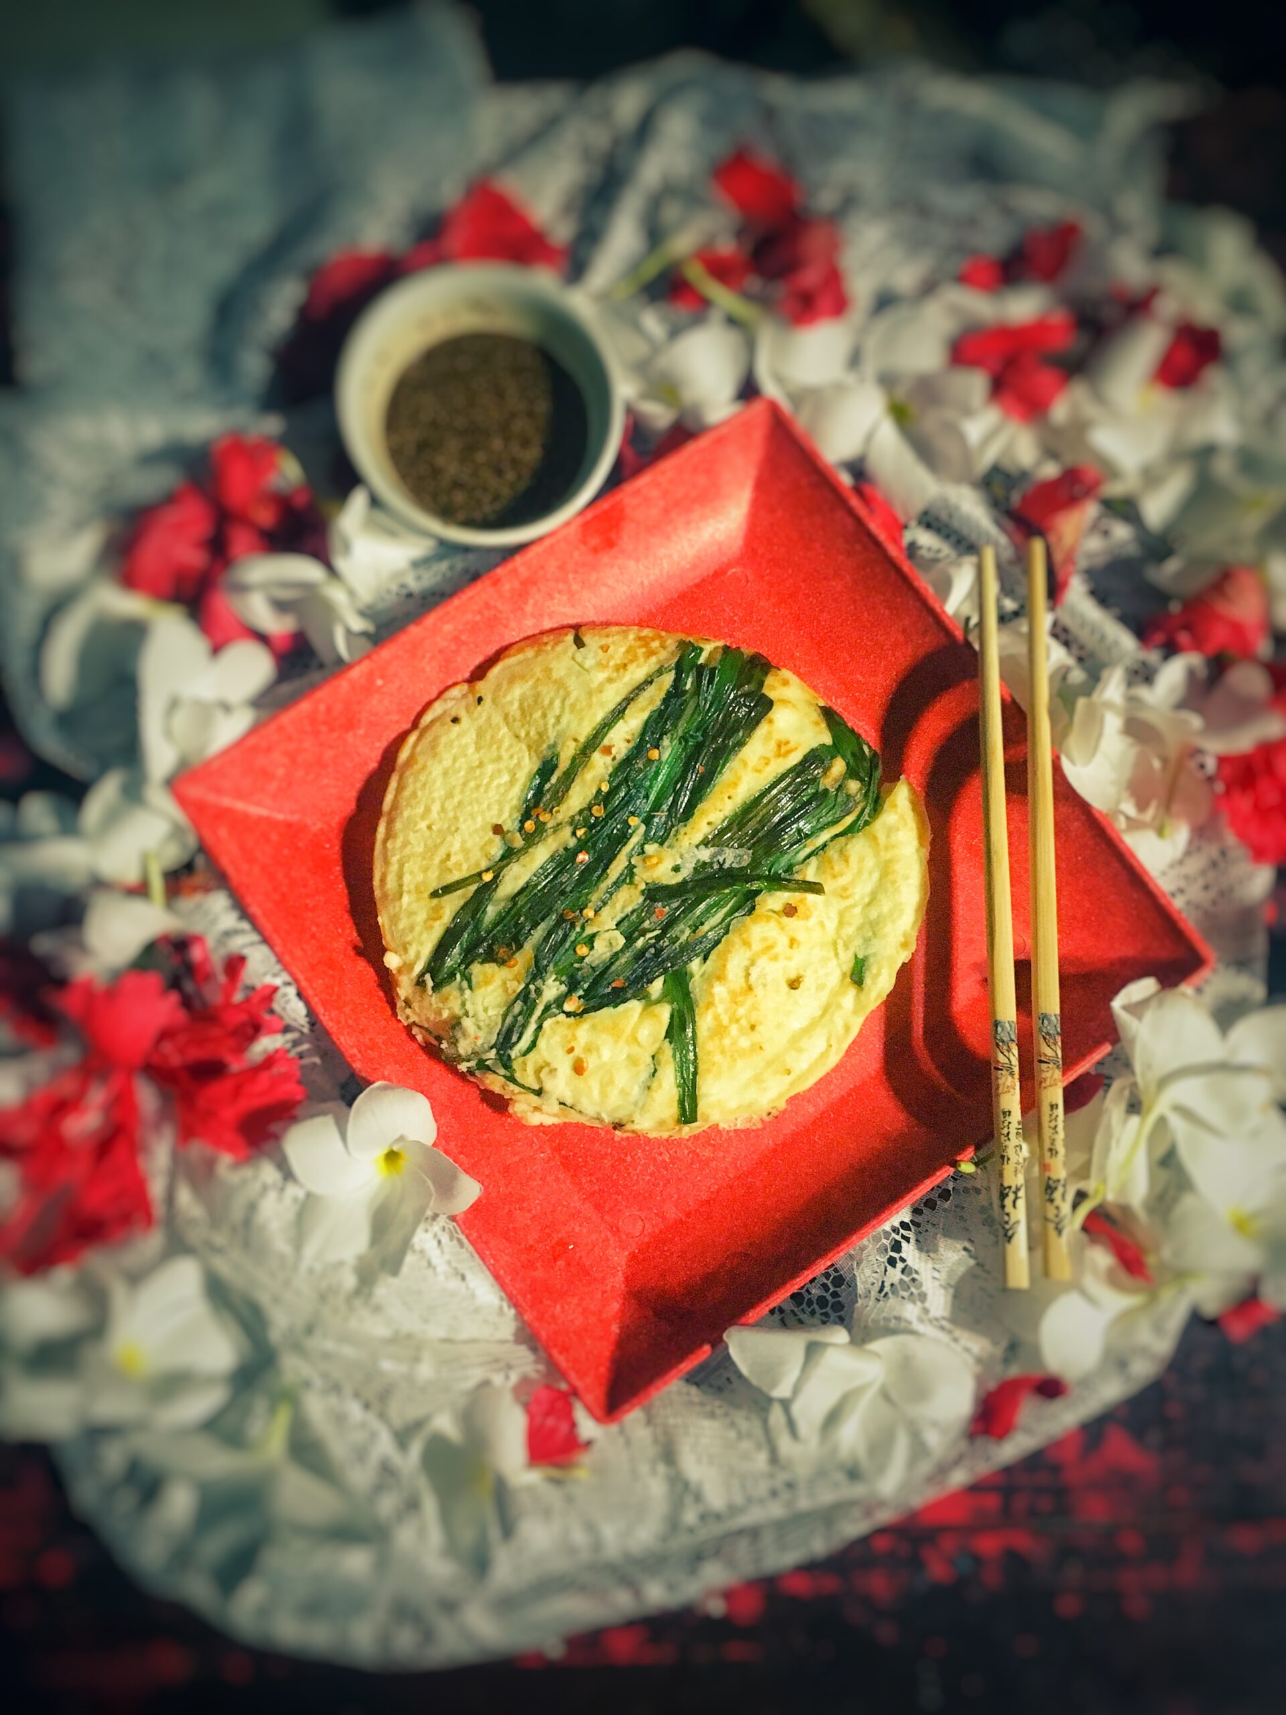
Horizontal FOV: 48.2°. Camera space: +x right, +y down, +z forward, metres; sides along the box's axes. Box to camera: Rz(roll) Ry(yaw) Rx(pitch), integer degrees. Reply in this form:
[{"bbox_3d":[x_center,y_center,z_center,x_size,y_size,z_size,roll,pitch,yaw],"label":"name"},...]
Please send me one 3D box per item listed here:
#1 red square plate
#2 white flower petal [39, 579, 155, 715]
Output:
[{"bbox_3d":[0.016,0.008,0.469,0.237,0.031,0.237,-35,81,-8],"label":"red square plate"},{"bbox_3d":[-0.179,-0.069,0.472,0.034,0.018,0.043,15,79,1],"label":"white flower petal"}]

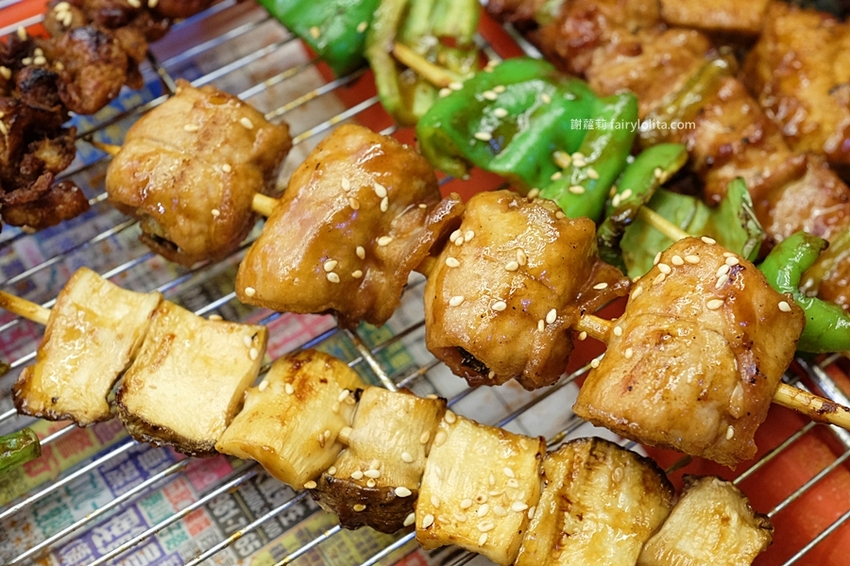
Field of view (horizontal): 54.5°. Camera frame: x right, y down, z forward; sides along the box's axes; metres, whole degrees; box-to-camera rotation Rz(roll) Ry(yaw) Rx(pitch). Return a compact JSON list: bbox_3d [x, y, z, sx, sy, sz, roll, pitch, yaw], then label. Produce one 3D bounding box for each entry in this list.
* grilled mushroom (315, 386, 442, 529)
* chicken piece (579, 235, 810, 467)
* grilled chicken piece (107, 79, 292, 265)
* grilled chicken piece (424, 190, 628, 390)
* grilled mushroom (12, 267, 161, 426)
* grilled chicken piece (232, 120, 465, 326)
[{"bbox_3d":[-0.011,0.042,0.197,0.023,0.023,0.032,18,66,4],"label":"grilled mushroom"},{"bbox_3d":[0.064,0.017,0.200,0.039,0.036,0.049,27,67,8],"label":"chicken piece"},{"bbox_3d":[-0.060,-0.029,0.220,0.034,0.032,0.042,30,67,9],"label":"grilled chicken piece"},{"bbox_3d":[0.025,0.002,0.207,0.043,0.035,0.042,21,66,5],"label":"grilled chicken piece"},{"bbox_3d":[-0.083,0.016,0.204,0.021,0.020,0.037,17,66,3],"label":"grilled mushroom"},{"bbox_3d":[-0.019,-0.015,0.214,0.036,0.034,0.047,25,67,7],"label":"grilled chicken piece"}]

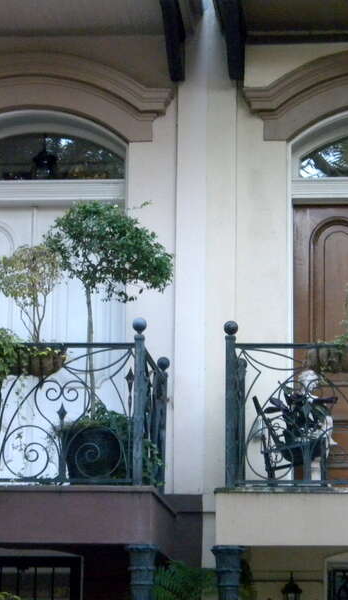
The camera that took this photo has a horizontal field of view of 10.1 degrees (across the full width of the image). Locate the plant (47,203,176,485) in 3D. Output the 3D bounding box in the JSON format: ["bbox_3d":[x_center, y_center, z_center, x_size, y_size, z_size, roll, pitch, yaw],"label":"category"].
[{"bbox_3d":[-0.460,0.321,13.726,0.902,2.069,0.800,0,-12,5],"label":"plant"}]

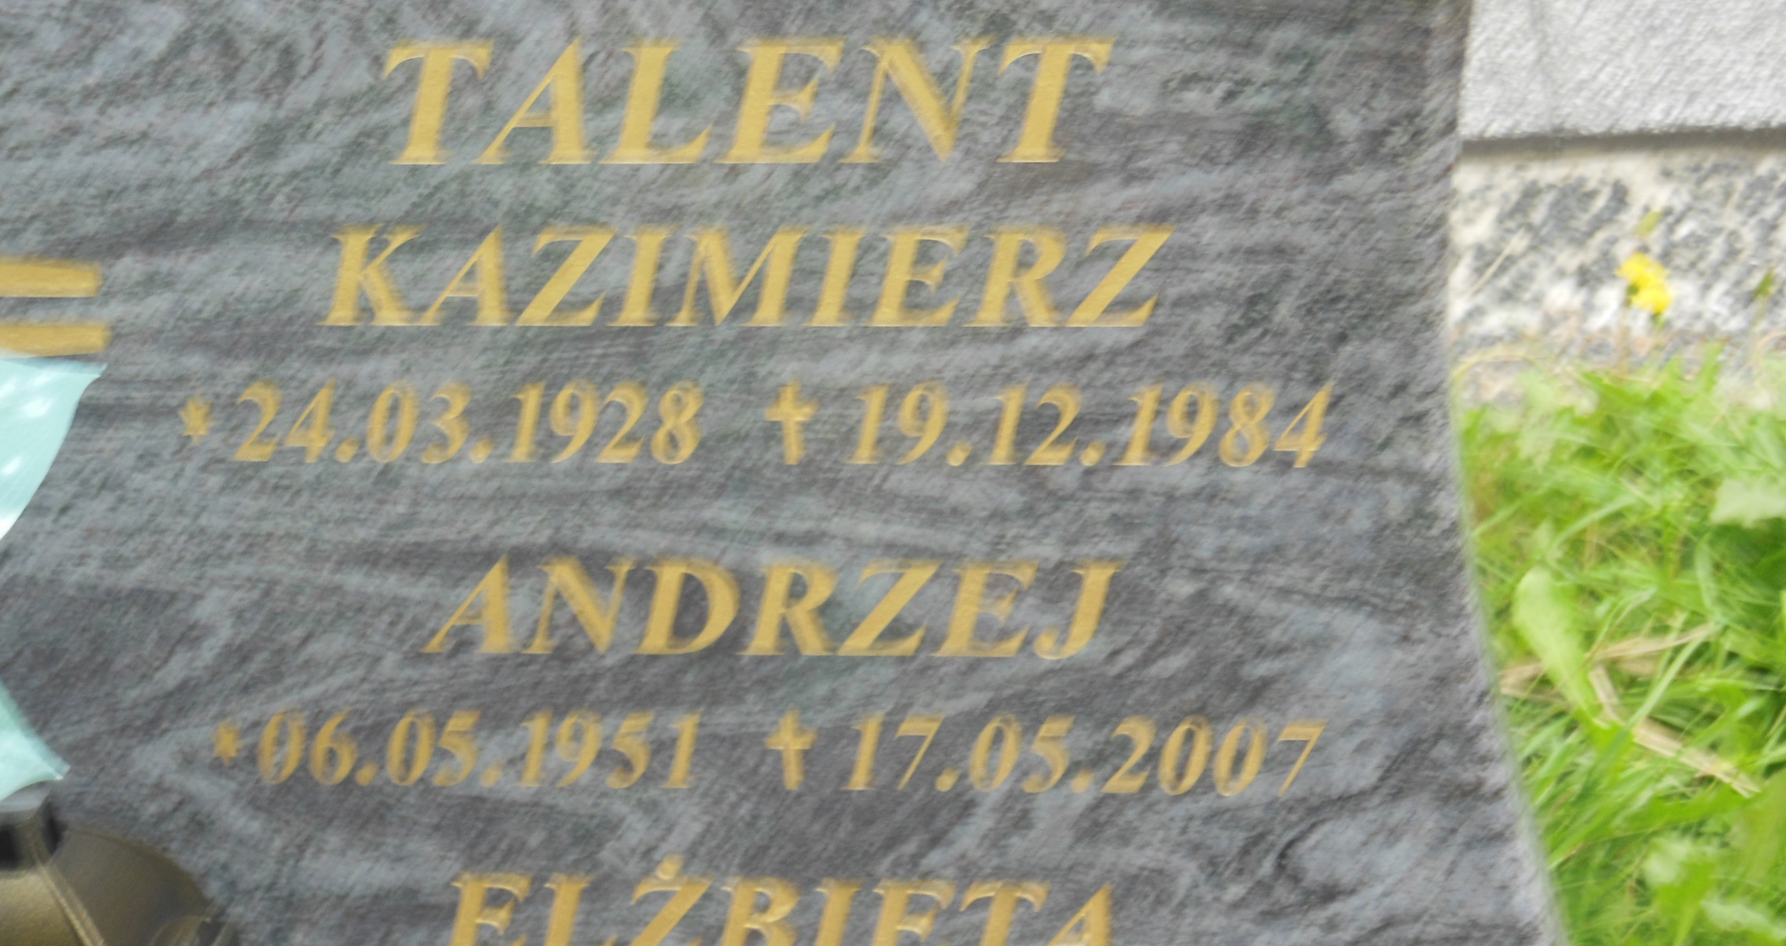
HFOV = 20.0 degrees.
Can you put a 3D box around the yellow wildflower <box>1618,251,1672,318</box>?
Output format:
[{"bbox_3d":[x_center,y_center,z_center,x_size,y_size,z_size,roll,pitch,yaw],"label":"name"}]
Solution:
[{"bbox_3d":[0.509,-0.127,3.420,0.036,0.039,0.032,2,23,8],"label":"yellow wildflower"}]

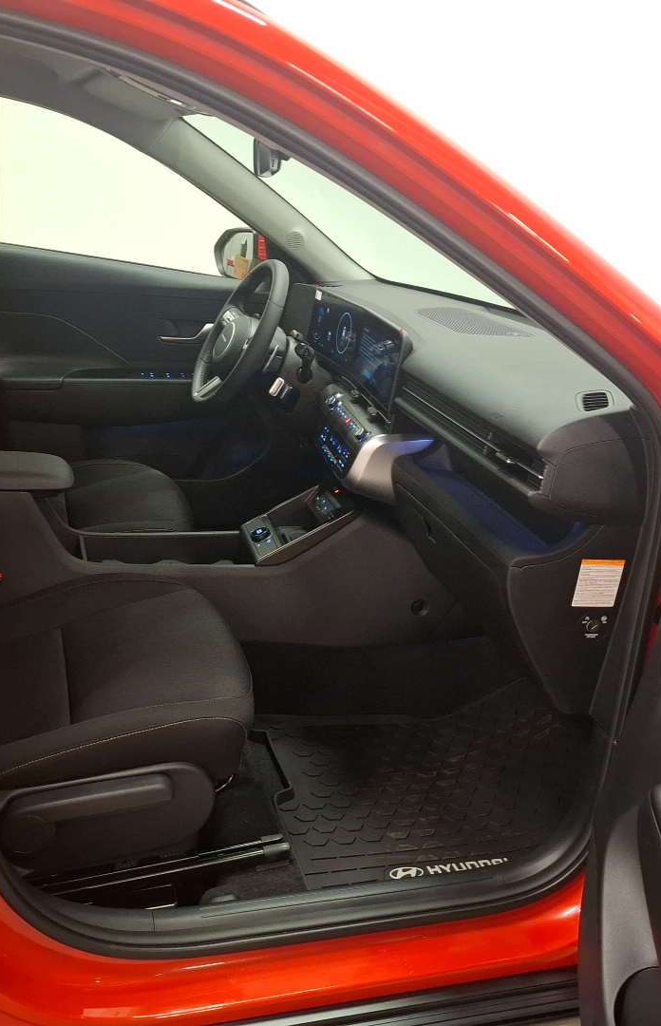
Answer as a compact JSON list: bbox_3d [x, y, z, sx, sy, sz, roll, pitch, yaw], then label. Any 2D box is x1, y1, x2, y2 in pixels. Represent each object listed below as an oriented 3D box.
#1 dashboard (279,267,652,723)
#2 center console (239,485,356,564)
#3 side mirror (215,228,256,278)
[{"bbox_3d":[0.300,-0.172,1.902,0.620,0.480,1.420,1,21,-19],"label":"dashboard"},{"bbox_3d":[-0.068,0.013,1.853,0.220,0.140,0.170,1,21,-19],"label":"center console"},{"bbox_3d":[-0.243,-0.731,2.568,0.140,0.165,0.220,-4,23,-30],"label":"side mirror"}]

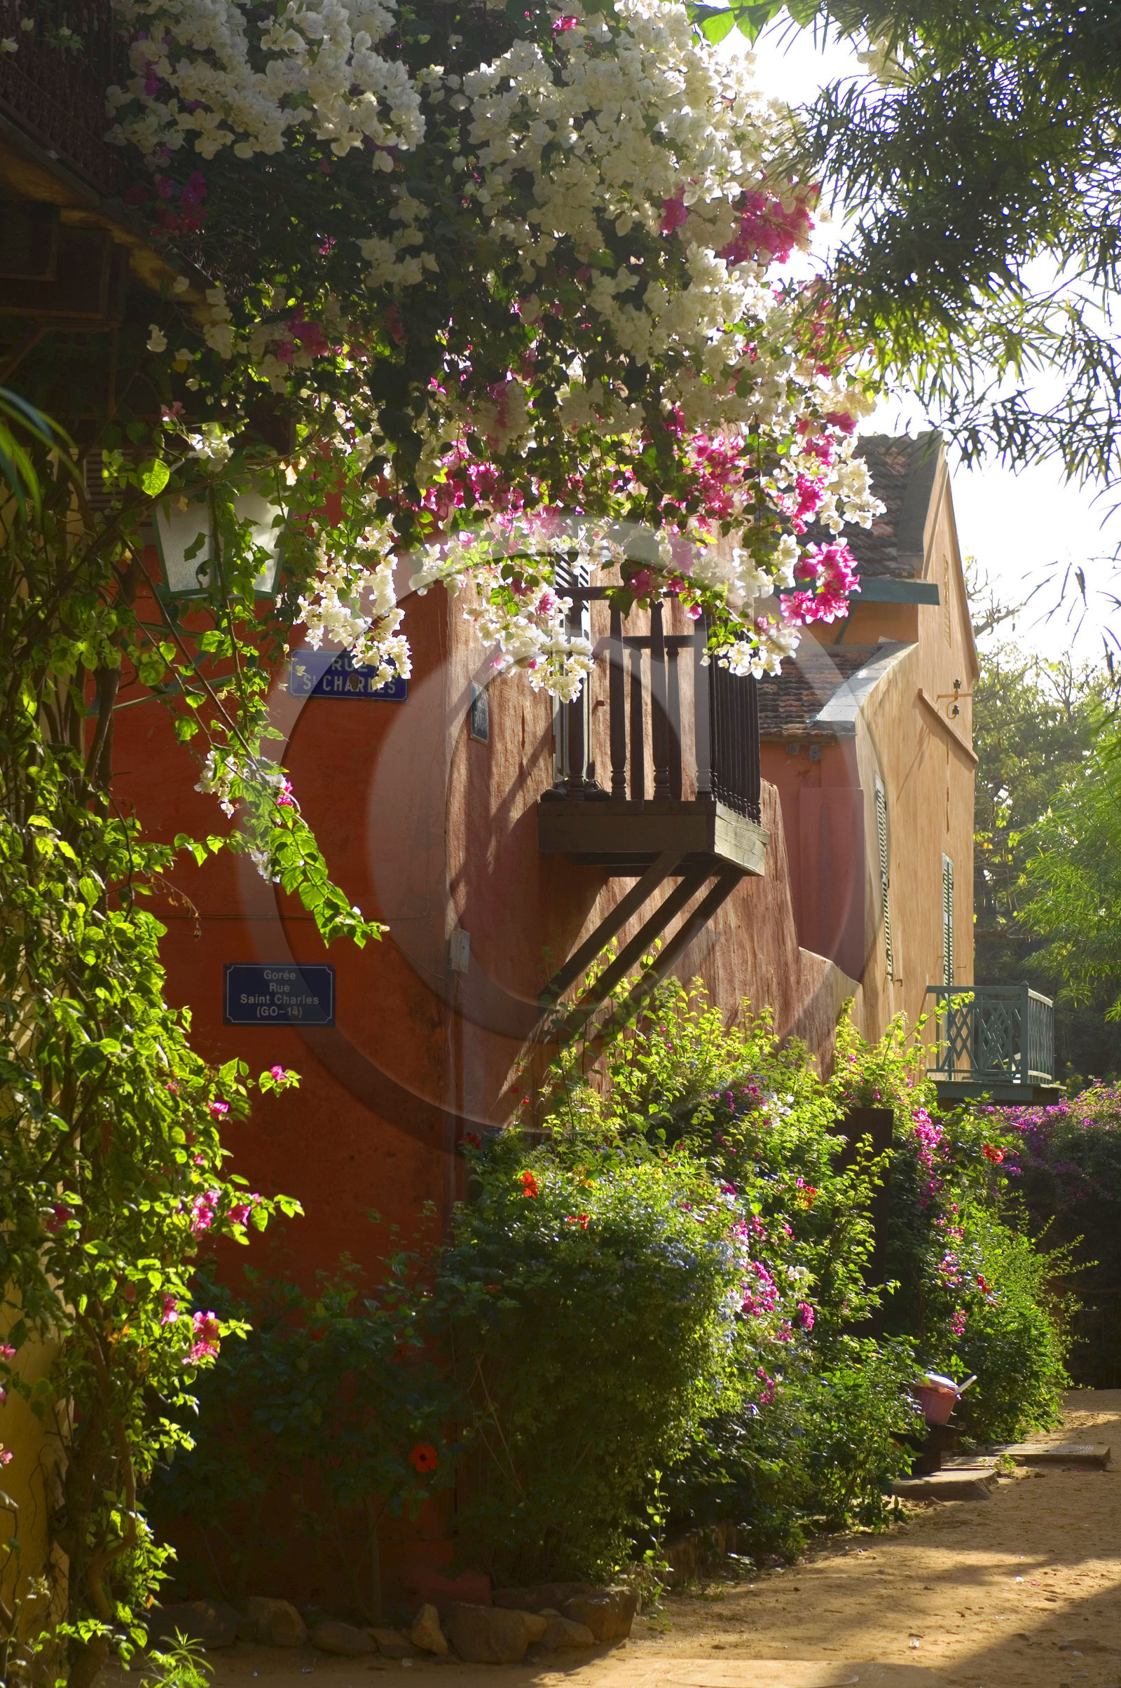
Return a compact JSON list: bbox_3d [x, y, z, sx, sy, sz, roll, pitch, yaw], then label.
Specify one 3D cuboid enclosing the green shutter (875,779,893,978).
[{"bbox_3d":[2.910,0.302,37.877,0.050,1.790,0.900,-1,-4,9],"label":"green shutter"}]

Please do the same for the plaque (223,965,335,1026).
[{"bbox_3d":[-1.137,0.609,17.054,0.450,0.252,0.020,1,-4,-12],"label":"plaque"}]

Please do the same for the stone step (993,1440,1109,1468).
[{"bbox_3d":[3.125,3.888,26.807,0.722,0.085,0.900,-1,-4,10],"label":"stone step"}]

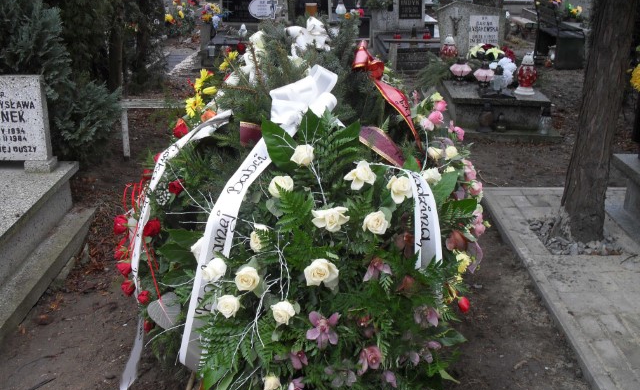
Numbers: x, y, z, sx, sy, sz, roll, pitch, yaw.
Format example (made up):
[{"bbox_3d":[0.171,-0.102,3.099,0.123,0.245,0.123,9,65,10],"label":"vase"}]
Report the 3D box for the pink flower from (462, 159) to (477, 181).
[{"bbox_3d":[0.582,-0.095,2.520,0.060,0.082,0.060,-12,12,-28],"label":"pink flower"}]

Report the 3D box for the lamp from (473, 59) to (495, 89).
[{"bbox_3d":[1.429,-1.046,5.665,0.185,0.255,0.185,0,22,0],"label":"lamp"}]

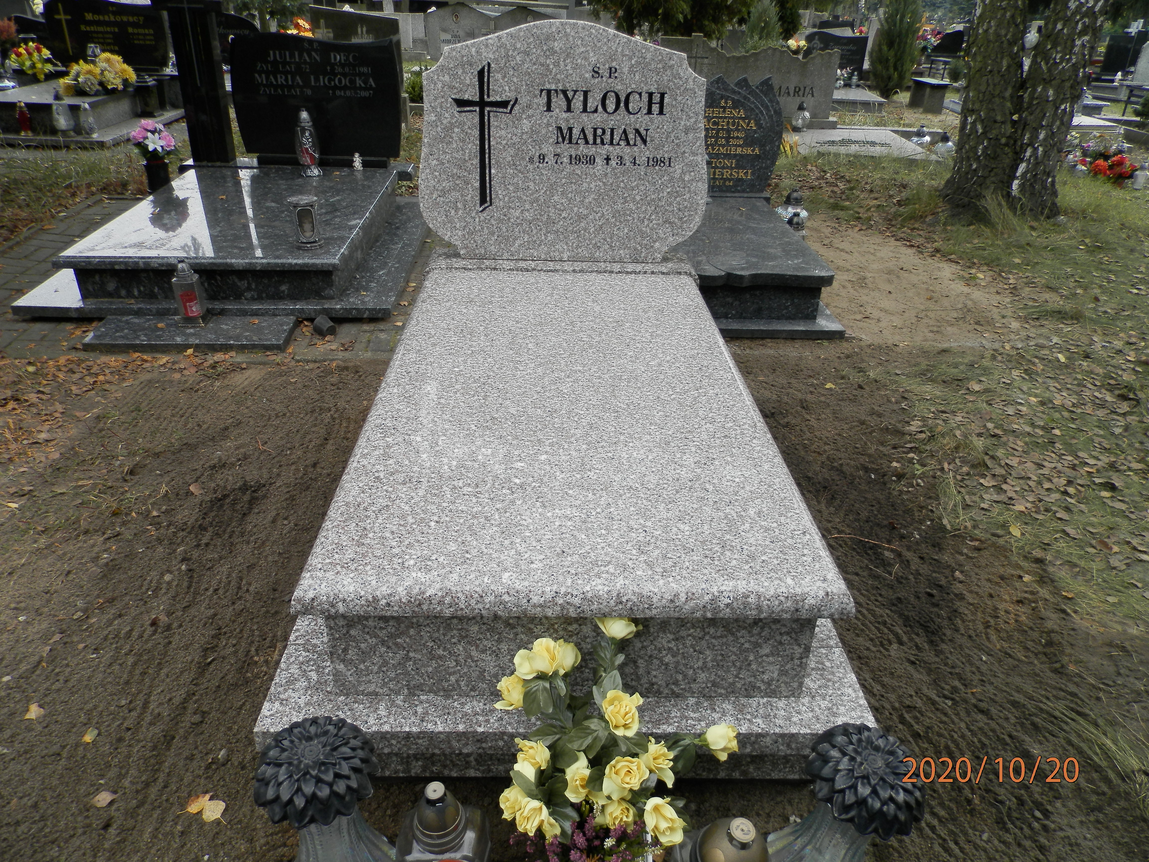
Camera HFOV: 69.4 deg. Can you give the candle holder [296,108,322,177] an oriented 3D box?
[{"bbox_3d":[-1.325,-1.431,4.111,0.112,0.316,0.112,-3,28,-9],"label":"candle holder"}]

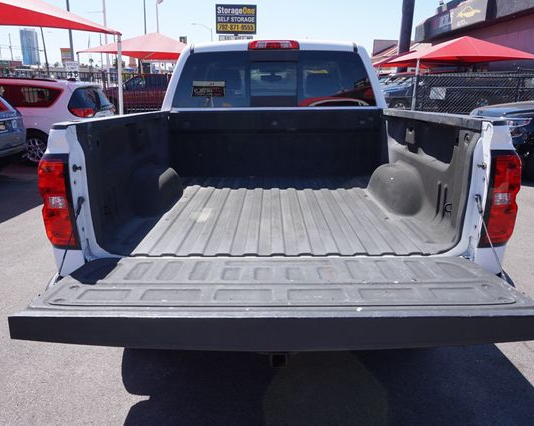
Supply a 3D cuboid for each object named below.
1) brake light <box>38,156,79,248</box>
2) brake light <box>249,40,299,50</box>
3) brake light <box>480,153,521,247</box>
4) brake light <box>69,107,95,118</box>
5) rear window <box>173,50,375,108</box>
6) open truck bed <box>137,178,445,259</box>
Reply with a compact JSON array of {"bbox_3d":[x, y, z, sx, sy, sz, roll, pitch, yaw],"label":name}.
[{"bbox_3d":[-0.829,-0.046,1.720,0.155,0.385,0.130,0,16,1],"label":"brake light"},{"bbox_3d":[0.061,-1.363,3.471,0.410,0.085,0.090,0,16,1],"label":"brake light"},{"bbox_3d":[0.920,-0.052,1.698,0.155,0.385,0.130,0,16,1],"label":"brake light"},{"bbox_3d":[-4.143,-2.251,9.600,0.330,0.230,0.450,3,16,10],"label":"brake light"},{"bbox_3d":[0.060,-1.072,3.438,1.600,0.450,0.120,0,16,1],"label":"rear window"},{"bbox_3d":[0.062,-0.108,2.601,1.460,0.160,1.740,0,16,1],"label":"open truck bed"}]

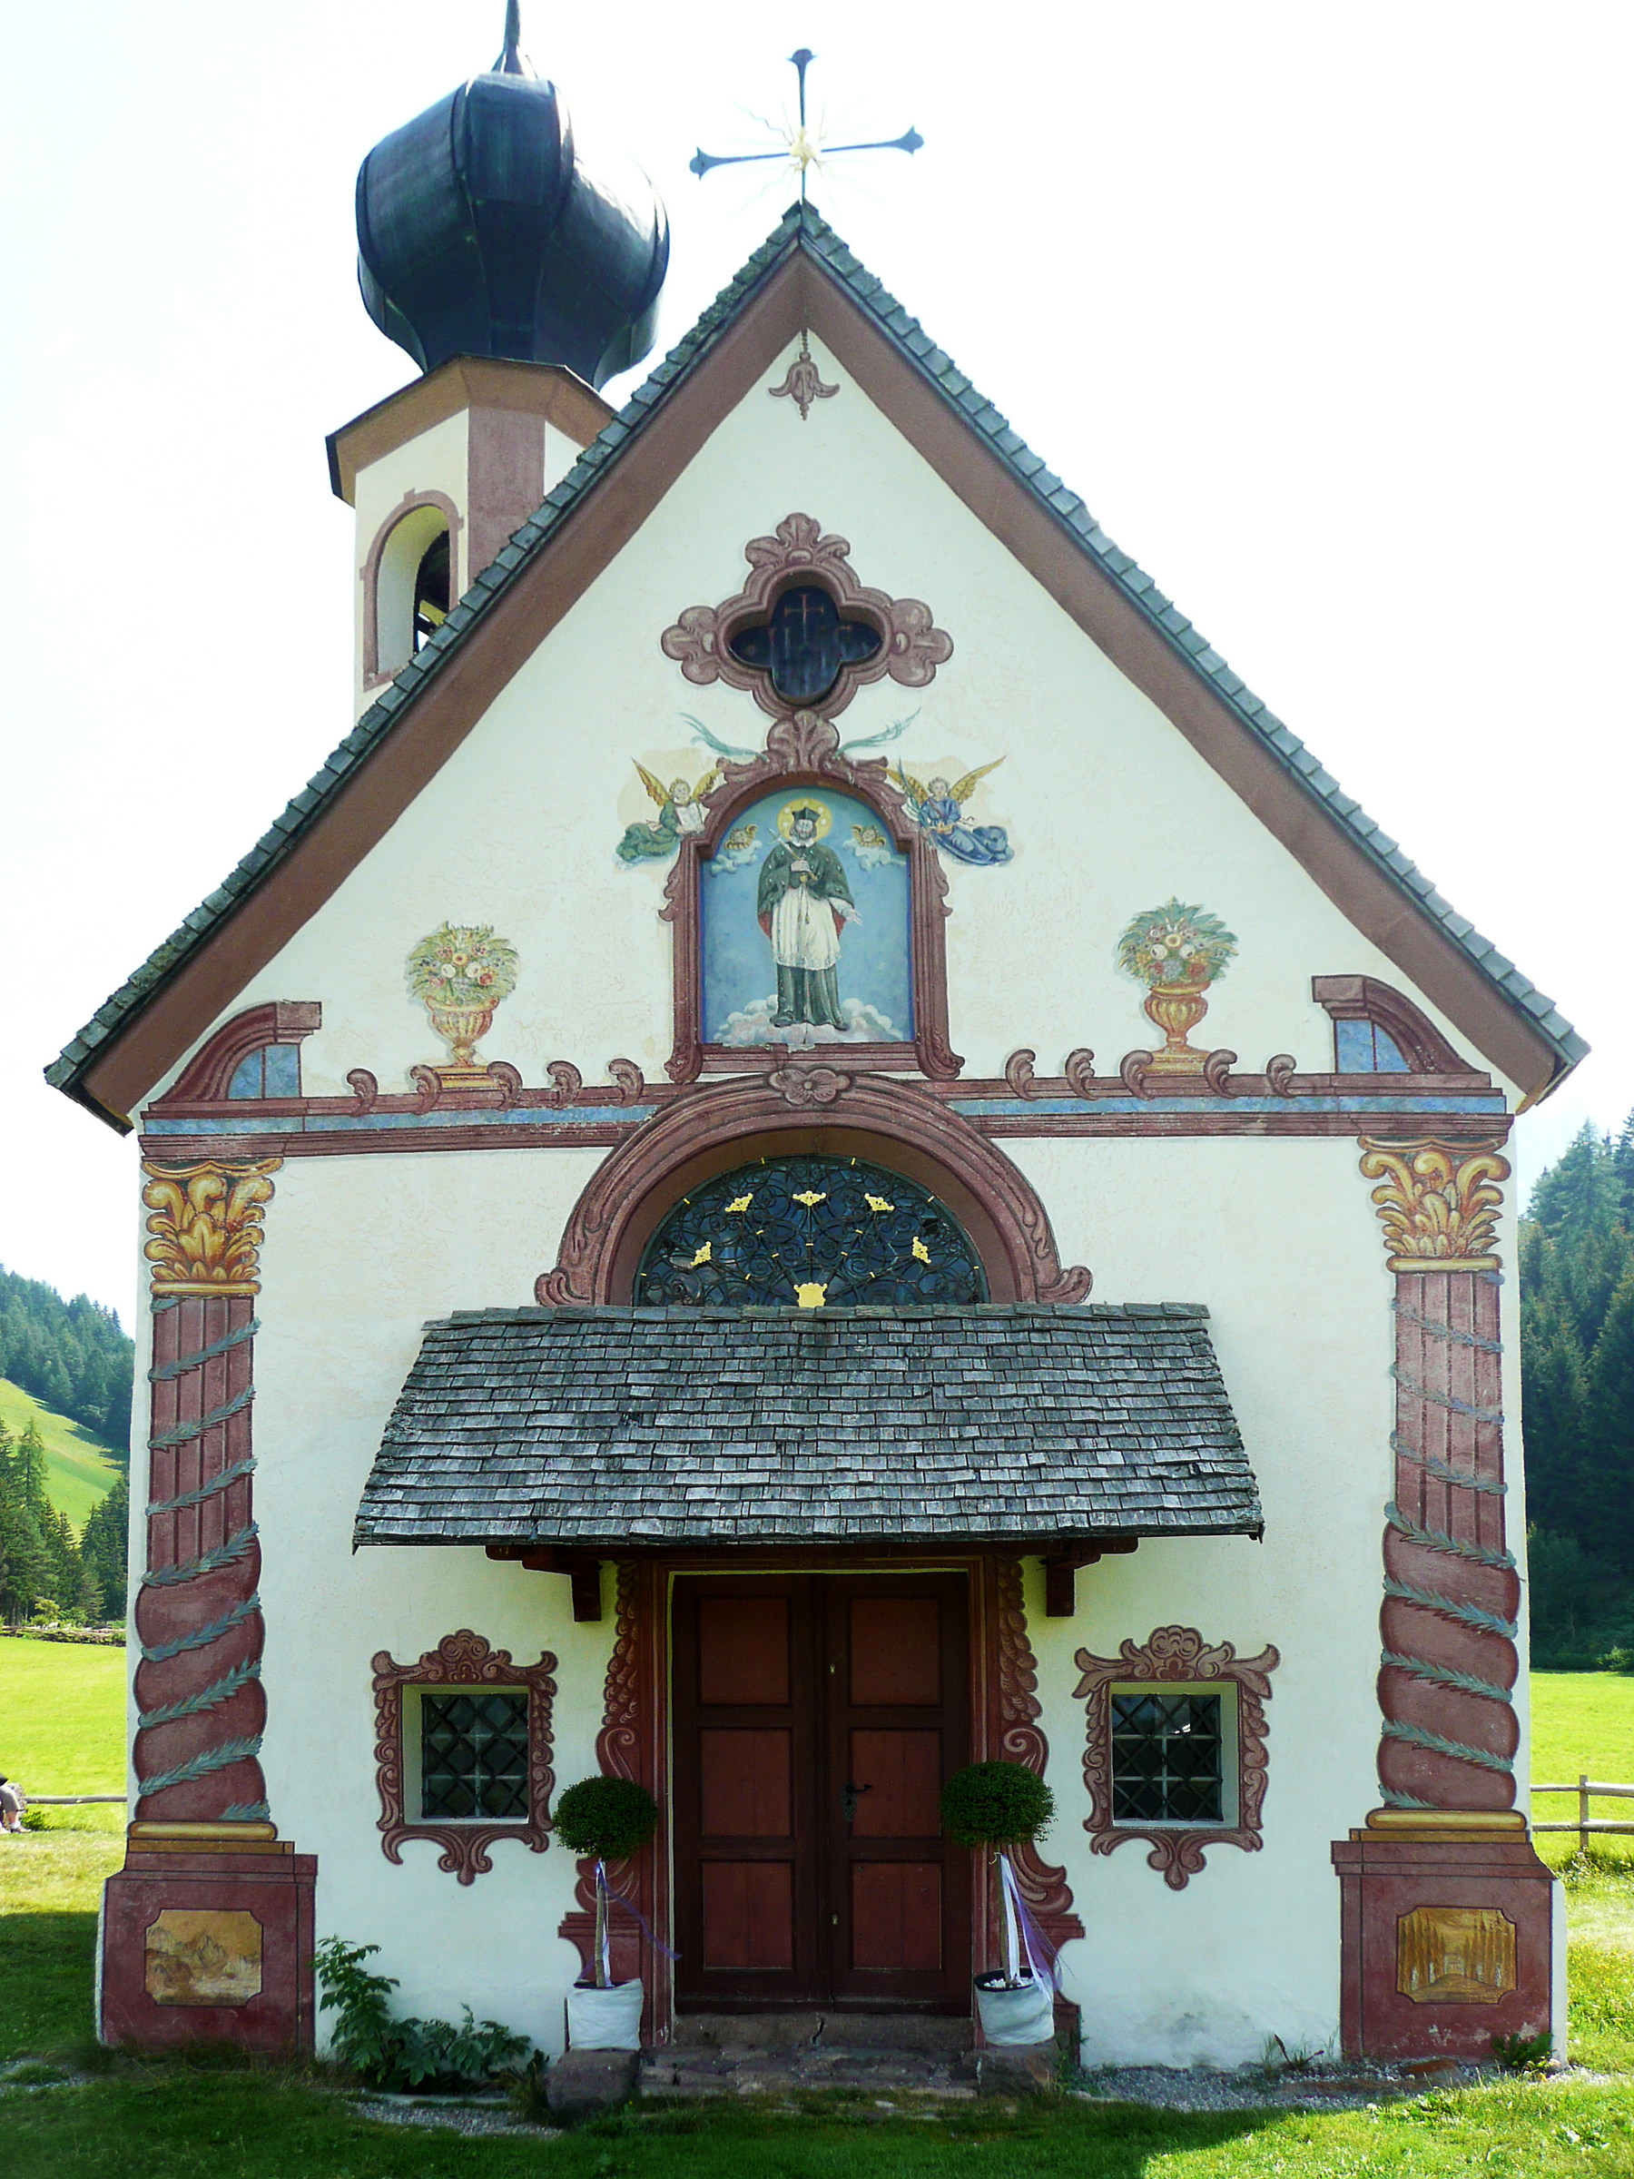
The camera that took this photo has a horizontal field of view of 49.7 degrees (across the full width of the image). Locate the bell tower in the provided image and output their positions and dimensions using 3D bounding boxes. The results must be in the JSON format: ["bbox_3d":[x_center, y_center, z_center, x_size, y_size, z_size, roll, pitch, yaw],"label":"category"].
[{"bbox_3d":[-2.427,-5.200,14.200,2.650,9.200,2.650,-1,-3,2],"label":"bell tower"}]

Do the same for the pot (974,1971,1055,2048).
[{"bbox_3d":[0.947,4.419,8.450,0.370,0.320,0.370,-1,-3,2],"label":"pot"}]

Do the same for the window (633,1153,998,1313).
[{"bbox_3d":[-0.031,0.792,9.262,1.870,0.900,0.160,-1,-3,2],"label":"window"}]

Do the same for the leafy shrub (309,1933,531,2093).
[{"bbox_3d":[-1.921,4.511,8.594,1.020,0.660,0.550,-1,-3,2],"label":"leafy shrub"}]

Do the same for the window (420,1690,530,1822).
[{"bbox_3d":[-1.788,3.457,9.143,0.580,0.680,0.100,-1,-3,2],"label":"window"}]

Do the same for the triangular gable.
[{"bbox_3d":[-0.004,-2.183,8.988,7.500,4.650,0.600,-1,-3,2],"label":"triangular gable"}]

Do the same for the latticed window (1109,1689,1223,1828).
[{"bbox_3d":[1.798,3.421,9.035,0.600,0.690,0.100,-1,-3,2],"label":"latticed window"}]

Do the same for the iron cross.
[{"bbox_3d":[-0.061,-4.911,8.976,1.190,0.750,0.090,-1,-3,7],"label":"iron cross"}]

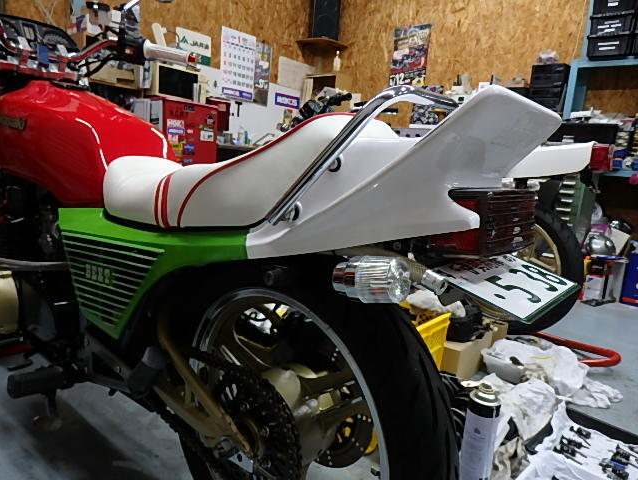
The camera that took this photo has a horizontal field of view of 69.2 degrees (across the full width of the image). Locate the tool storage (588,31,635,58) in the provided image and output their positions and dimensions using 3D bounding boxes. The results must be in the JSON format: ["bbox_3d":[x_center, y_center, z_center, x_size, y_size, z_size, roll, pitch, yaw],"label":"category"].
[{"bbox_3d":[2.080,-1.341,3.298,0.250,0.156,0.340,12,12,38],"label":"tool storage"}]

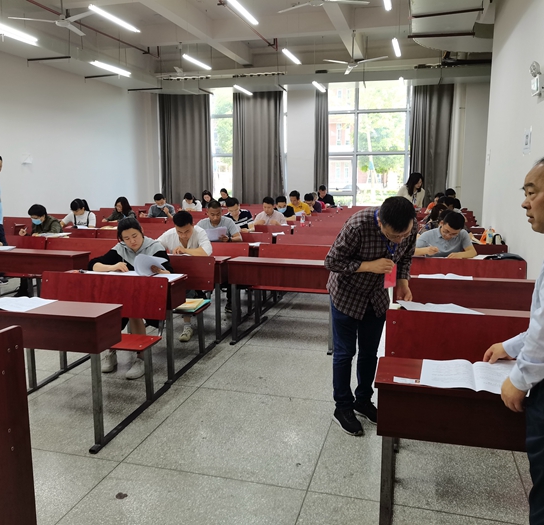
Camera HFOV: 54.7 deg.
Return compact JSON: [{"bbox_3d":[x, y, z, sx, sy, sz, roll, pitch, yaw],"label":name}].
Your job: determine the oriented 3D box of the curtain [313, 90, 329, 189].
[{"bbox_3d":[1.252,-2.604,13.636,0.397,3.669,0.180,3,10,15],"label":"curtain"}]

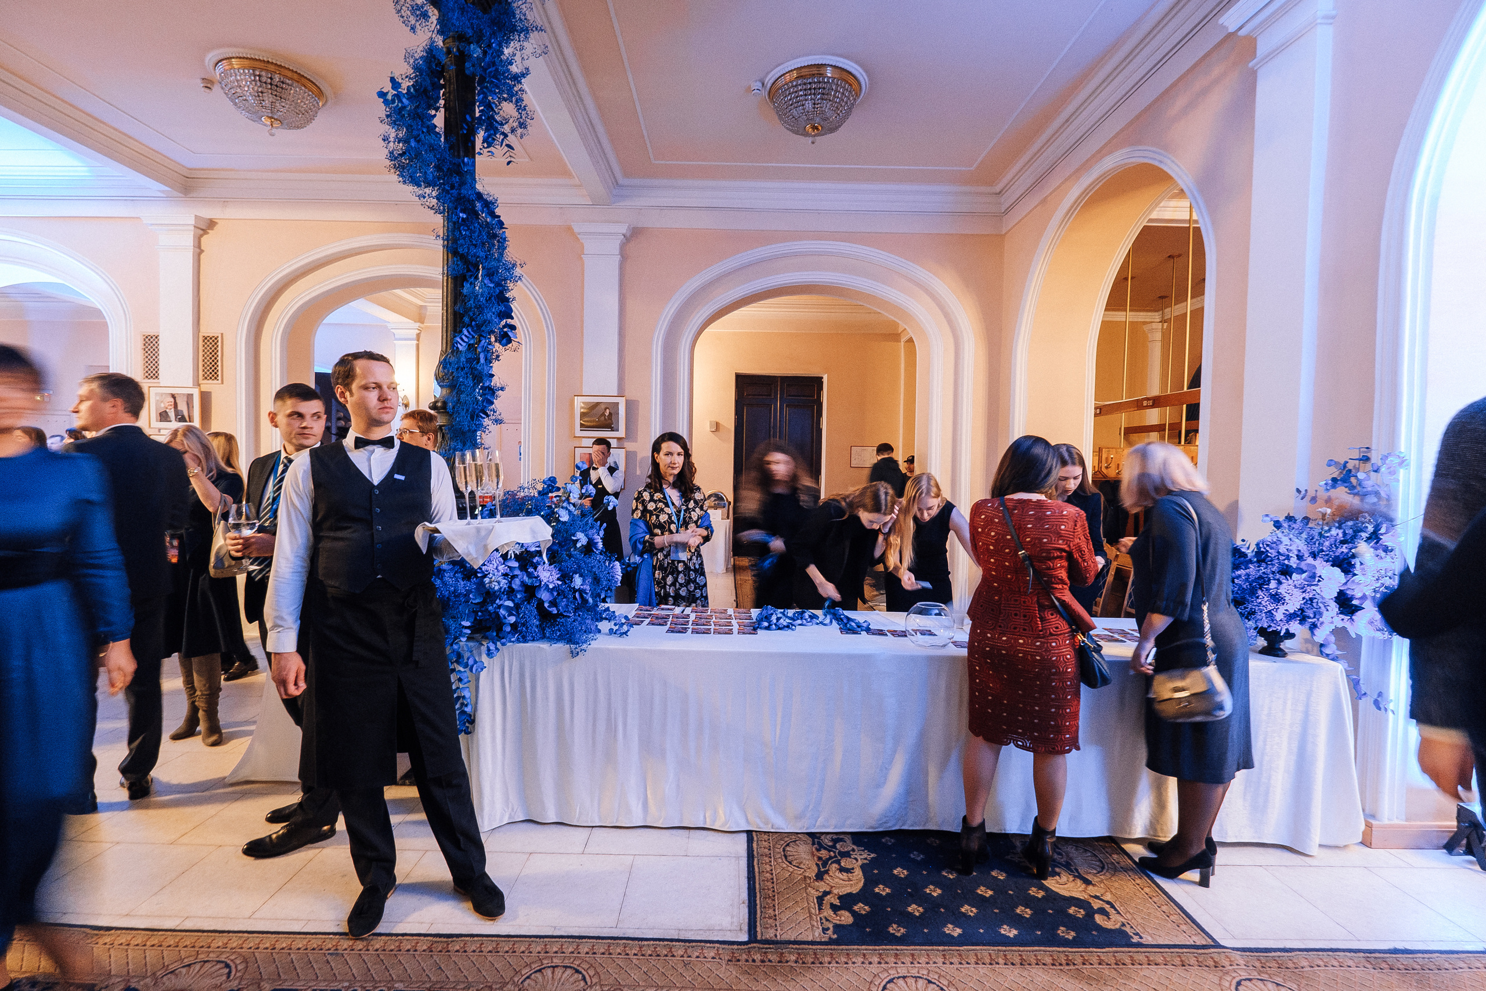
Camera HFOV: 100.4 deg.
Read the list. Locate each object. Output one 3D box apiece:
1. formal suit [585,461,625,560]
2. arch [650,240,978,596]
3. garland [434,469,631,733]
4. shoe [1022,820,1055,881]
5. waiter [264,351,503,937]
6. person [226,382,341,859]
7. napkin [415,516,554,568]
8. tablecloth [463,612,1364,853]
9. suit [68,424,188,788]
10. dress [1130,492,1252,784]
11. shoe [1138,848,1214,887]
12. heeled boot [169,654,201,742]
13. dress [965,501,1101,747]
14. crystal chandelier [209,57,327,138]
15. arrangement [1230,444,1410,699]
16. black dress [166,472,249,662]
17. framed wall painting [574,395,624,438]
[{"bbox_3d":[-1.298,0.433,5.732,0.480,1.480,0.320,1,2,10],"label":"formal suit"},{"bbox_3d":[0.699,-0.644,6.199,3.240,3.670,0.420,1,3,0],"label":"arch"},{"bbox_3d":[-0.942,0.465,2.852,0.950,1.120,0.750,1,3,0],"label":"garland"},{"bbox_3d":[1.085,1.269,2.345,0.095,0.235,0.250,1,2,3],"label":"shoe"},{"bbox_3d":[-1.118,0.454,1.970,0.630,1.820,0.460,0,3,-27],"label":"waiter"},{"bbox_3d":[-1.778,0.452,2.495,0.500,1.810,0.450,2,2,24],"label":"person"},{"bbox_3d":[-0.770,0.132,1.871,0.390,0.140,0.340,1,2,0],"label":"napkin"},{"bbox_3d":[0.668,0.987,2.914,3.540,0.730,0.820,1,3,2],"label":"tablecloth"},{"bbox_3d":[-2.622,0.474,2.636,0.320,1.500,0.500,2,3,22],"label":"suit"},{"bbox_3d":[1.620,0.521,2.254,0.420,1.100,0.430,4,4,43],"label":"dress"},{"bbox_3d":[1.572,1.326,2.266,0.235,0.145,0.085,2,3,28],"label":"shoe"},{"bbox_3d":[-3.005,1.057,3.372,0.120,0.440,0.260,1,2,0],"label":"heeled boot"},{"bbox_3d":[1.083,0.465,2.388,0.450,0.920,0.350,2,3,27],"label":"dress"},{"bbox_3d":[-3.410,-2.787,4.479,0.630,0.380,0.630,1,2,0],"label":"crystal chandelier"},{"bbox_3d":[2.195,0.320,2.481,0.620,1.000,0.540,1,2,0],"label":"arrangement"},{"bbox_3d":[-2.782,0.367,3.231,0.430,0.990,0.340,2,3,26],"label":"black dress"},{"bbox_3d":[-1.404,-0.772,6.084,0.510,0.420,0.035,1,2,0],"label":"framed wall painting"}]

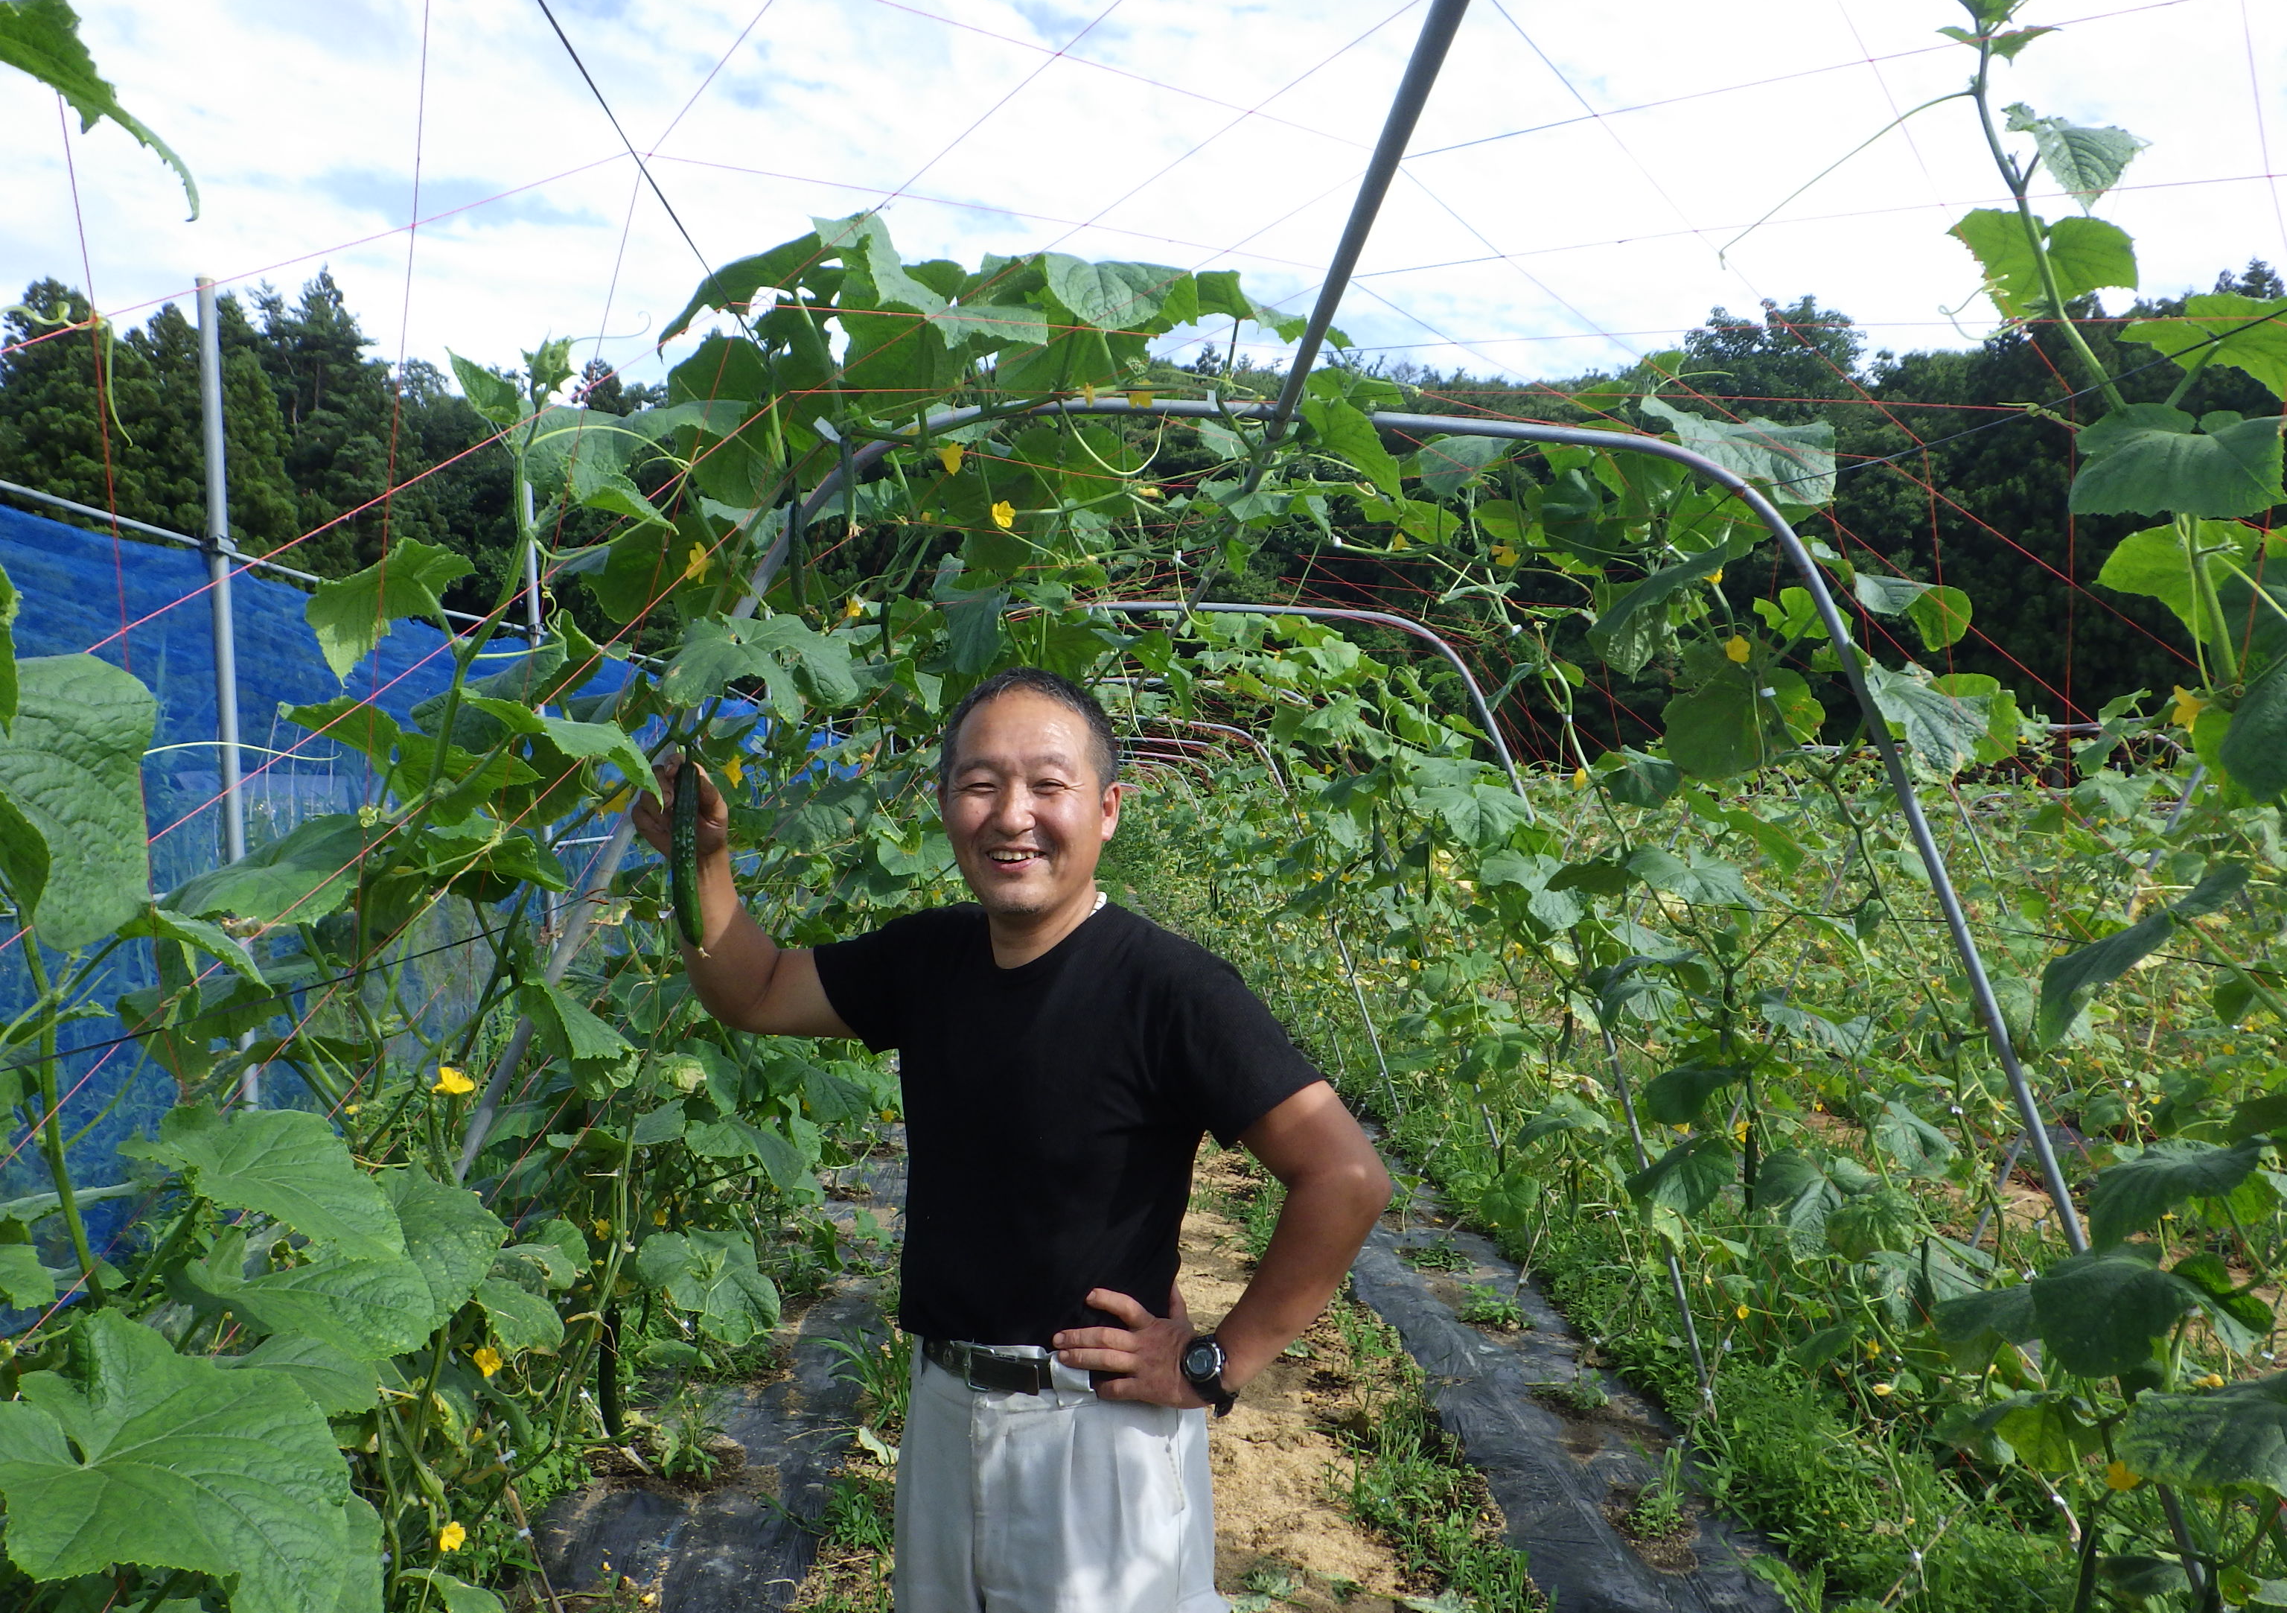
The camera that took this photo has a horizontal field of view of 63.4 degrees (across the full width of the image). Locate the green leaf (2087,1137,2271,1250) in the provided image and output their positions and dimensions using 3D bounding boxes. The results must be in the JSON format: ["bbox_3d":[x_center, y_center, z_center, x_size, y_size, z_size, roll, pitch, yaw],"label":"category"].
[{"bbox_3d":[1.260,0.469,2.250,0.224,0.137,0.160,0,0,0],"label":"green leaf"}]

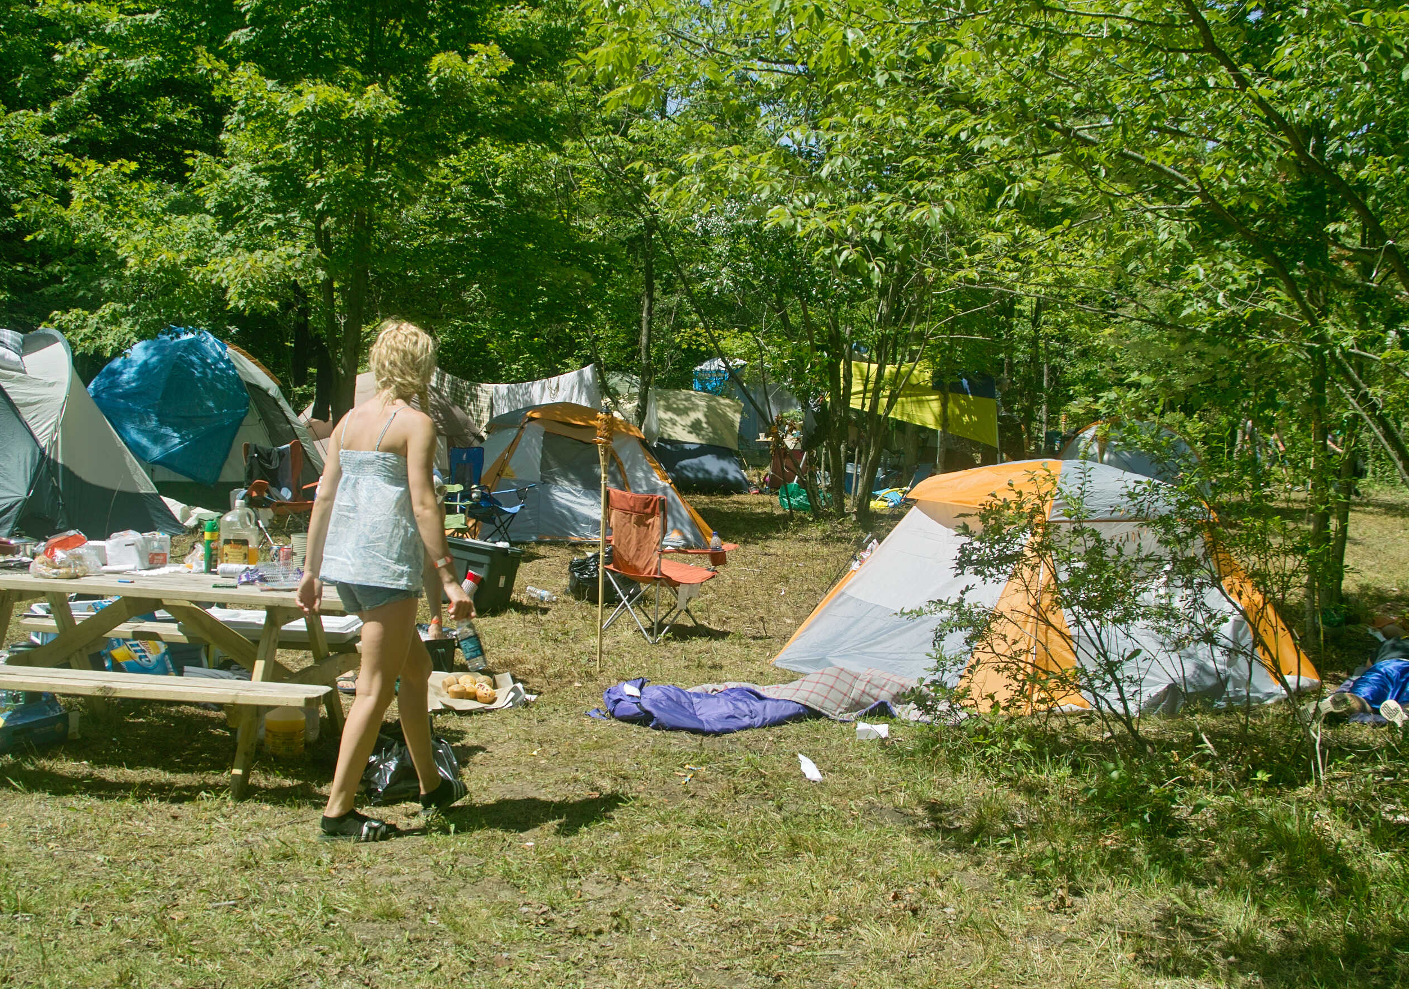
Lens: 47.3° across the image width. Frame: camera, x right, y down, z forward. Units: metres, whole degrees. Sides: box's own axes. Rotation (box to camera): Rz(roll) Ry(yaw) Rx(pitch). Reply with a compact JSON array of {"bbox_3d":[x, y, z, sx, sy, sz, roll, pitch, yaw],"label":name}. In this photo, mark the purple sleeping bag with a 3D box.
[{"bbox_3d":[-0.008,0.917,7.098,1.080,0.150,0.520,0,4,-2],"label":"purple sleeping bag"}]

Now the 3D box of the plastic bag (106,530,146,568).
[{"bbox_3d":[-2.498,0.238,6.941,0.170,0.150,0.160,2,4,7],"label":"plastic bag"}]

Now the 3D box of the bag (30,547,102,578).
[{"bbox_3d":[-2.623,0.281,6.611,0.275,0.125,0.200,2,4,7],"label":"bag"}]

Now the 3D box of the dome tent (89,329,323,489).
[{"bbox_3d":[-6.168,-0.914,19.683,3.100,2.100,2.900,-1,4,-9],"label":"dome tent"}]

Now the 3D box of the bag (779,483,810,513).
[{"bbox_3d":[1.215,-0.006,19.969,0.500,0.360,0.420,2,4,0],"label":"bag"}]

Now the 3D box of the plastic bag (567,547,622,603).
[{"bbox_3d":[-0.696,0.521,11.161,0.500,0.390,0.420,0,4,-3],"label":"plastic bag"}]

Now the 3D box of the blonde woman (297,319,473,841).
[{"bbox_3d":[-1.077,0.260,5.480,0.500,1.680,0.600,4,5,44],"label":"blonde woman"}]

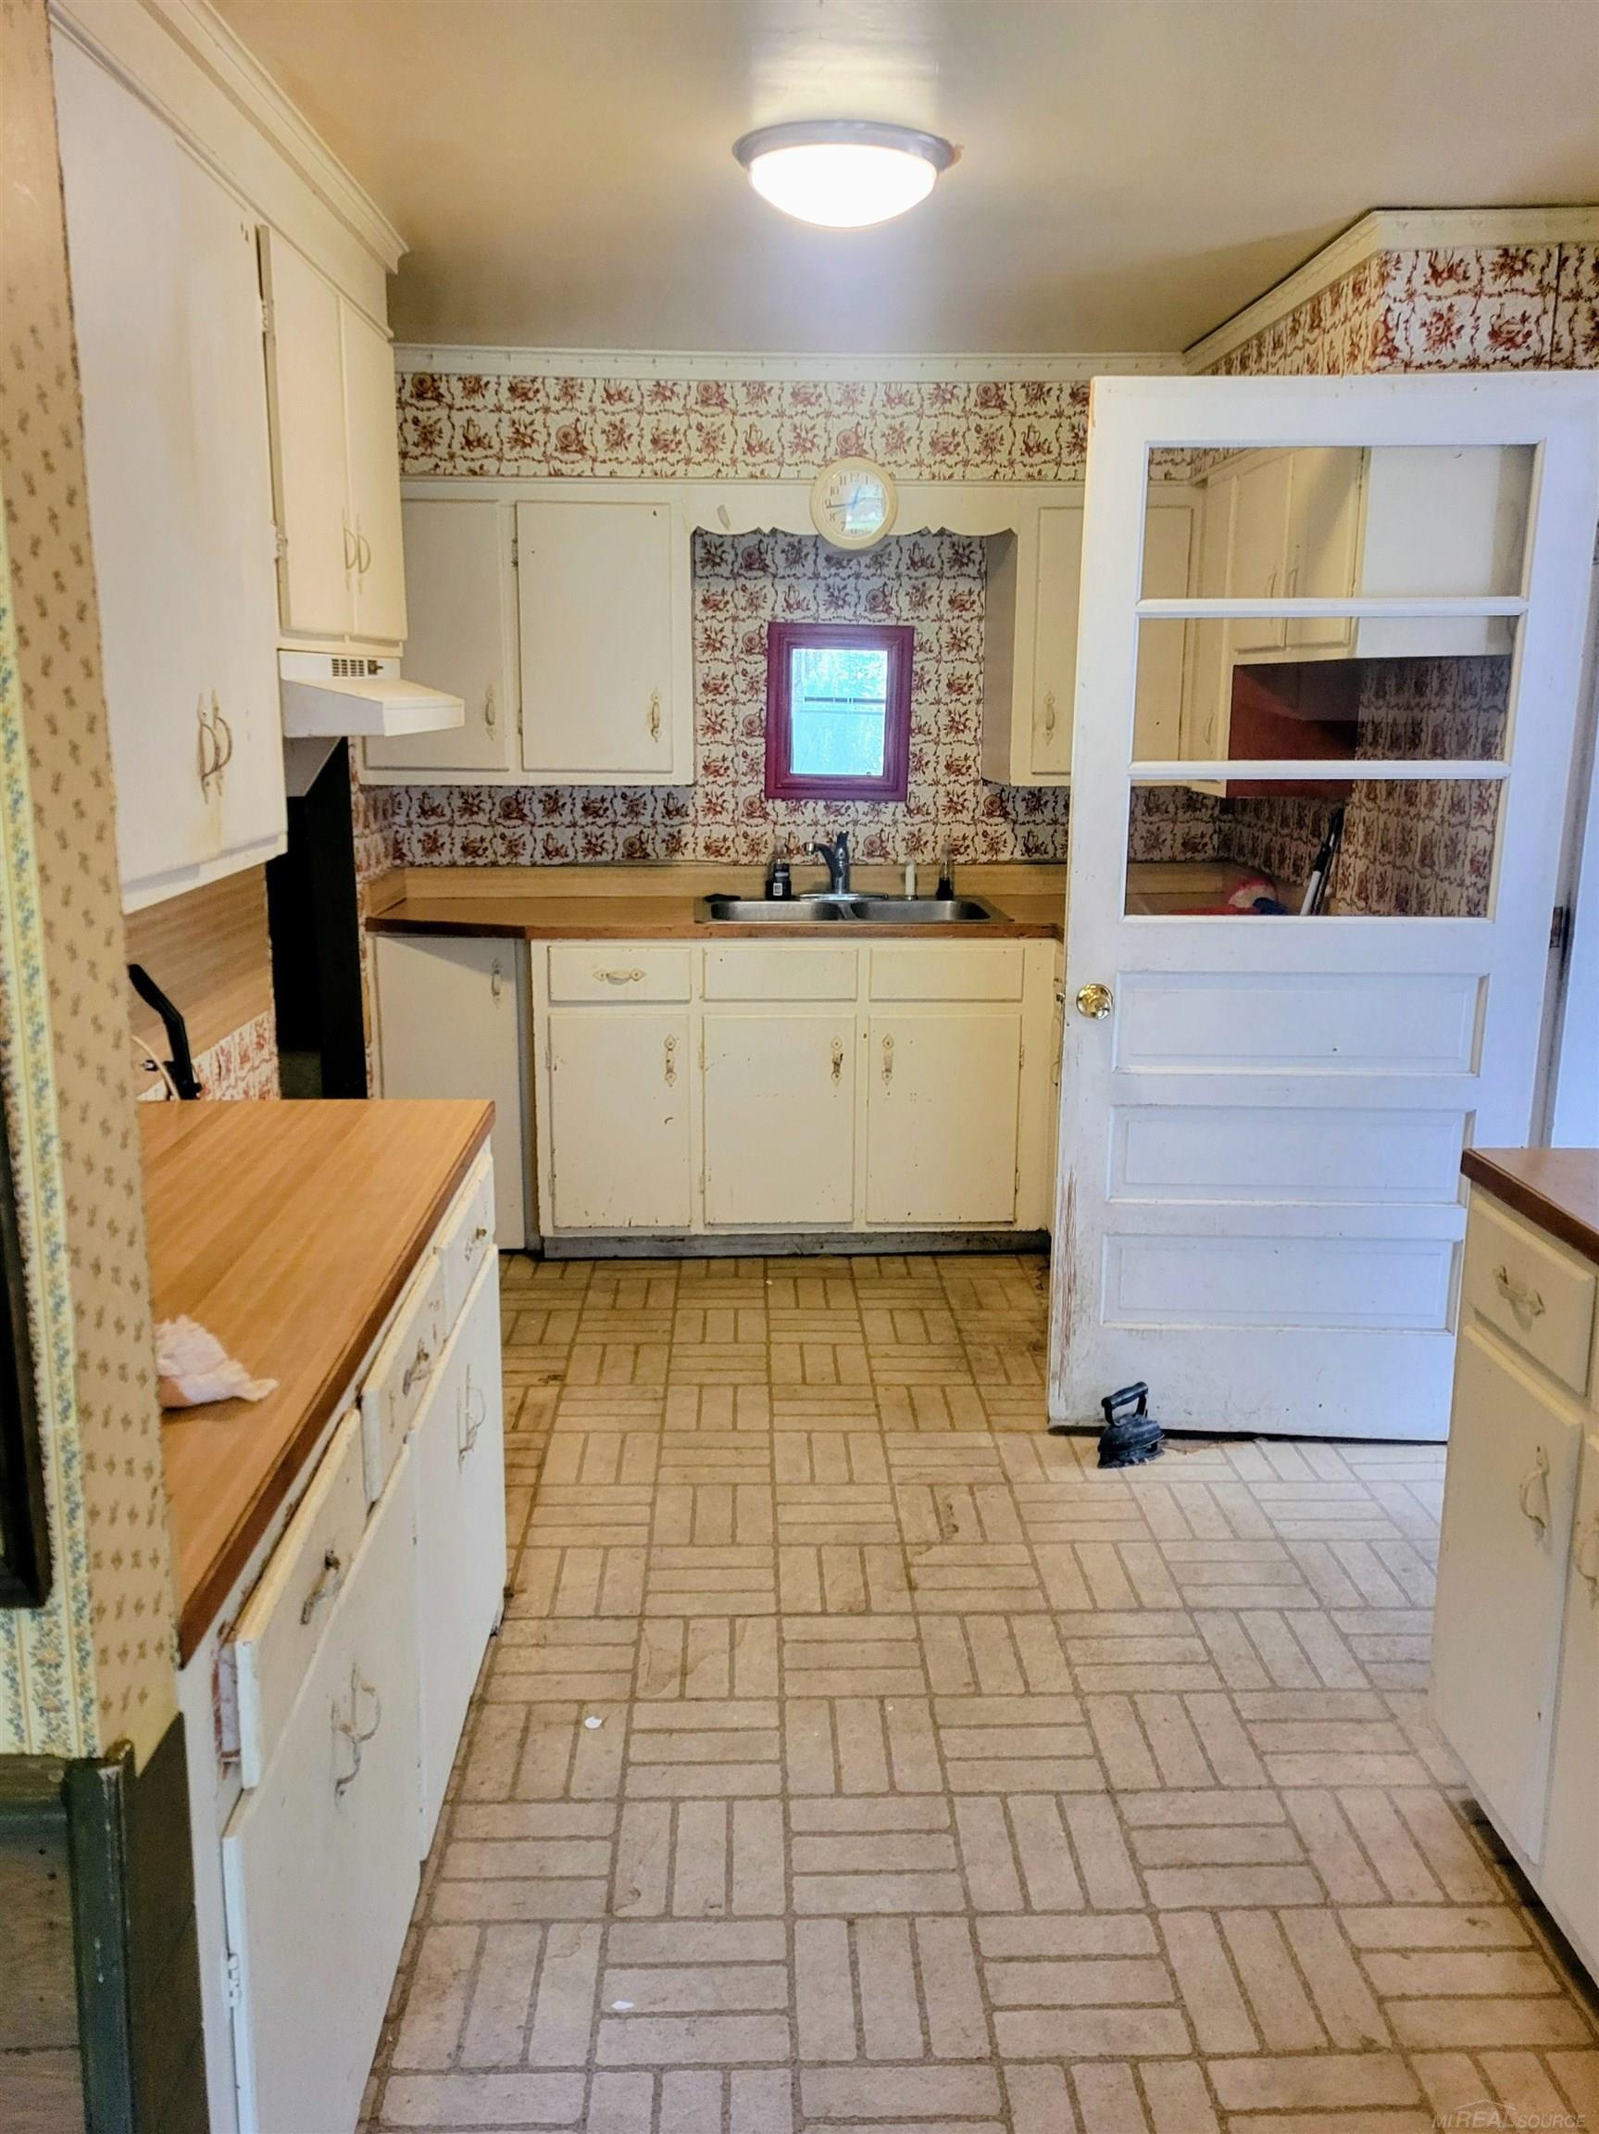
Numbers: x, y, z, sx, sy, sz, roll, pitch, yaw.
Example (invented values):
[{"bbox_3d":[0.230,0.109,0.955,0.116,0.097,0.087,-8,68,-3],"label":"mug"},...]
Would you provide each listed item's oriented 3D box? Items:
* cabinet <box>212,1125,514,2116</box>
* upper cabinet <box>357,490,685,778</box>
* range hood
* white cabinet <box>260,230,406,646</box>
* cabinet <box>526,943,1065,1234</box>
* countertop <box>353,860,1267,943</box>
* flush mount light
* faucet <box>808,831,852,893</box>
[{"bbox_3d":[-0.754,0.658,1.889,0.605,0.850,1.410,0,13,-2],"label":"cabinet"},{"bbox_3d":[-0.708,-1.144,4.288,0.860,0.748,0.330,0,13,-2],"label":"upper cabinet"},{"bbox_3d":[-0.866,-0.653,2.786,0.435,0.123,0.810,0,13,-2],"label":"range hood"},{"bbox_3d":[-0.929,-1.015,2.733,0.305,0.600,0.880,0,13,-2],"label":"white cabinet"},{"bbox_3d":[-0.020,0.012,4.467,1.375,0.847,0.560,0,13,-2],"label":"cabinet"},{"bbox_3d":[0.052,-0.443,4.314,2.360,0.125,0.650,0,13,-2],"label":"countertop"},{"bbox_3d":[0.071,-1.417,2.594,0.405,0.120,0.405,0,13,-2],"label":"flush mount light"},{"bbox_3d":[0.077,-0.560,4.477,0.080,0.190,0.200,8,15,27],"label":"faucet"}]

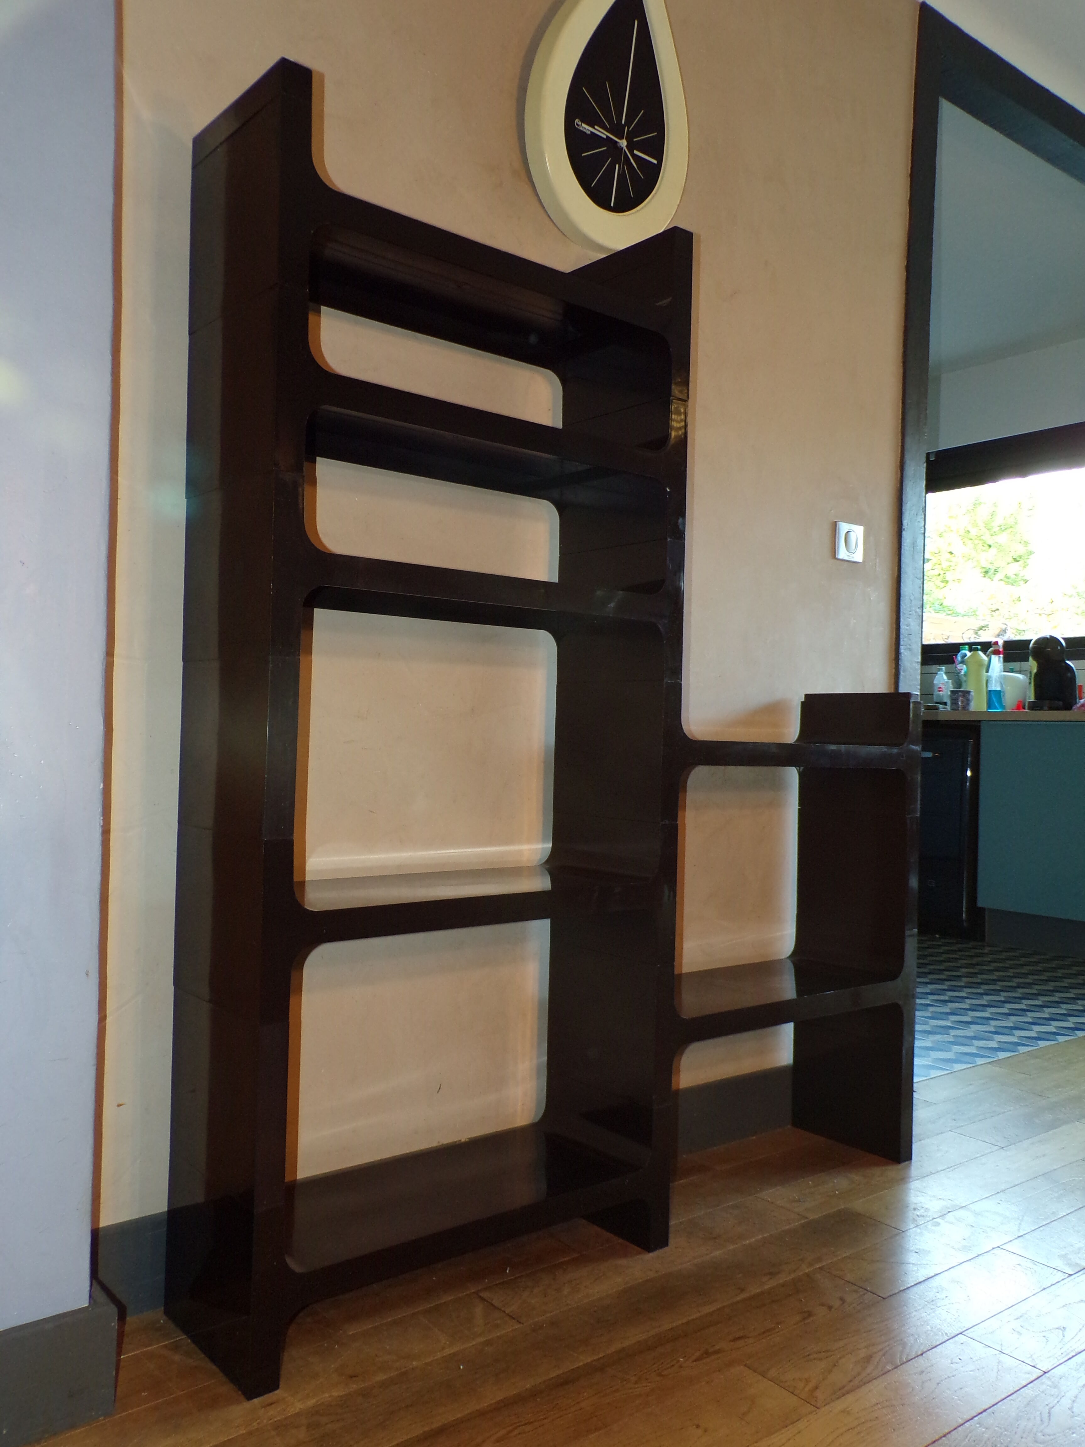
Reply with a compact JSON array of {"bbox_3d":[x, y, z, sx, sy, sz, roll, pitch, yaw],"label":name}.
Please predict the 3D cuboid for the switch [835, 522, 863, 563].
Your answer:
[{"bbox_3d":[0.671,-0.395,2.555,0.080,0.080,0.012,2,-1,-38],"label":"switch"}]

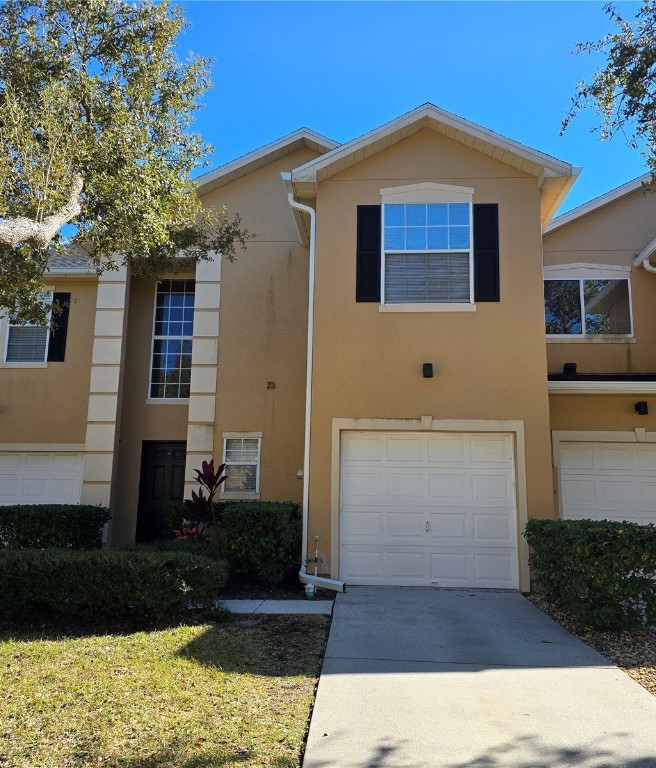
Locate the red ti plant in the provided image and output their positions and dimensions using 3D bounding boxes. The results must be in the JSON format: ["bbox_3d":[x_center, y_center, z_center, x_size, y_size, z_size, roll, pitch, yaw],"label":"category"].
[{"bbox_3d":[-1.917,1.971,10.431,0.600,1.550,0.580,0,-10,3],"label":"red ti plant"}]

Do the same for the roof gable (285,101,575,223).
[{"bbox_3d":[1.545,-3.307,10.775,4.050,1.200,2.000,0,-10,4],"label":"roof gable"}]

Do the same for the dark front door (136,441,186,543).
[{"bbox_3d":[-3.108,2.115,13.051,1.000,2.050,0.080,0,-10,4],"label":"dark front door"}]

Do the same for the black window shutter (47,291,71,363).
[{"bbox_3d":[-5.745,-1.226,14.550,0.370,1.525,0.045,0,-10,4],"label":"black window shutter"}]

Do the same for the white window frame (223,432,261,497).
[{"bbox_3d":[-1.490,1.420,11.858,0.660,1.140,0.100,0,-10,3],"label":"white window frame"}]

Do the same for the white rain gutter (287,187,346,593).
[{"bbox_3d":[-0.161,-0.078,9.613,0.880,5.720,0.550,0,-10,4],"label":"white rain gutter"}]

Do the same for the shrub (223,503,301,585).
[{"bbox_3d":[-0.930,2.313,10.064,1.080,1.120,1.000,0,-10,3],"label":"shrub"}]

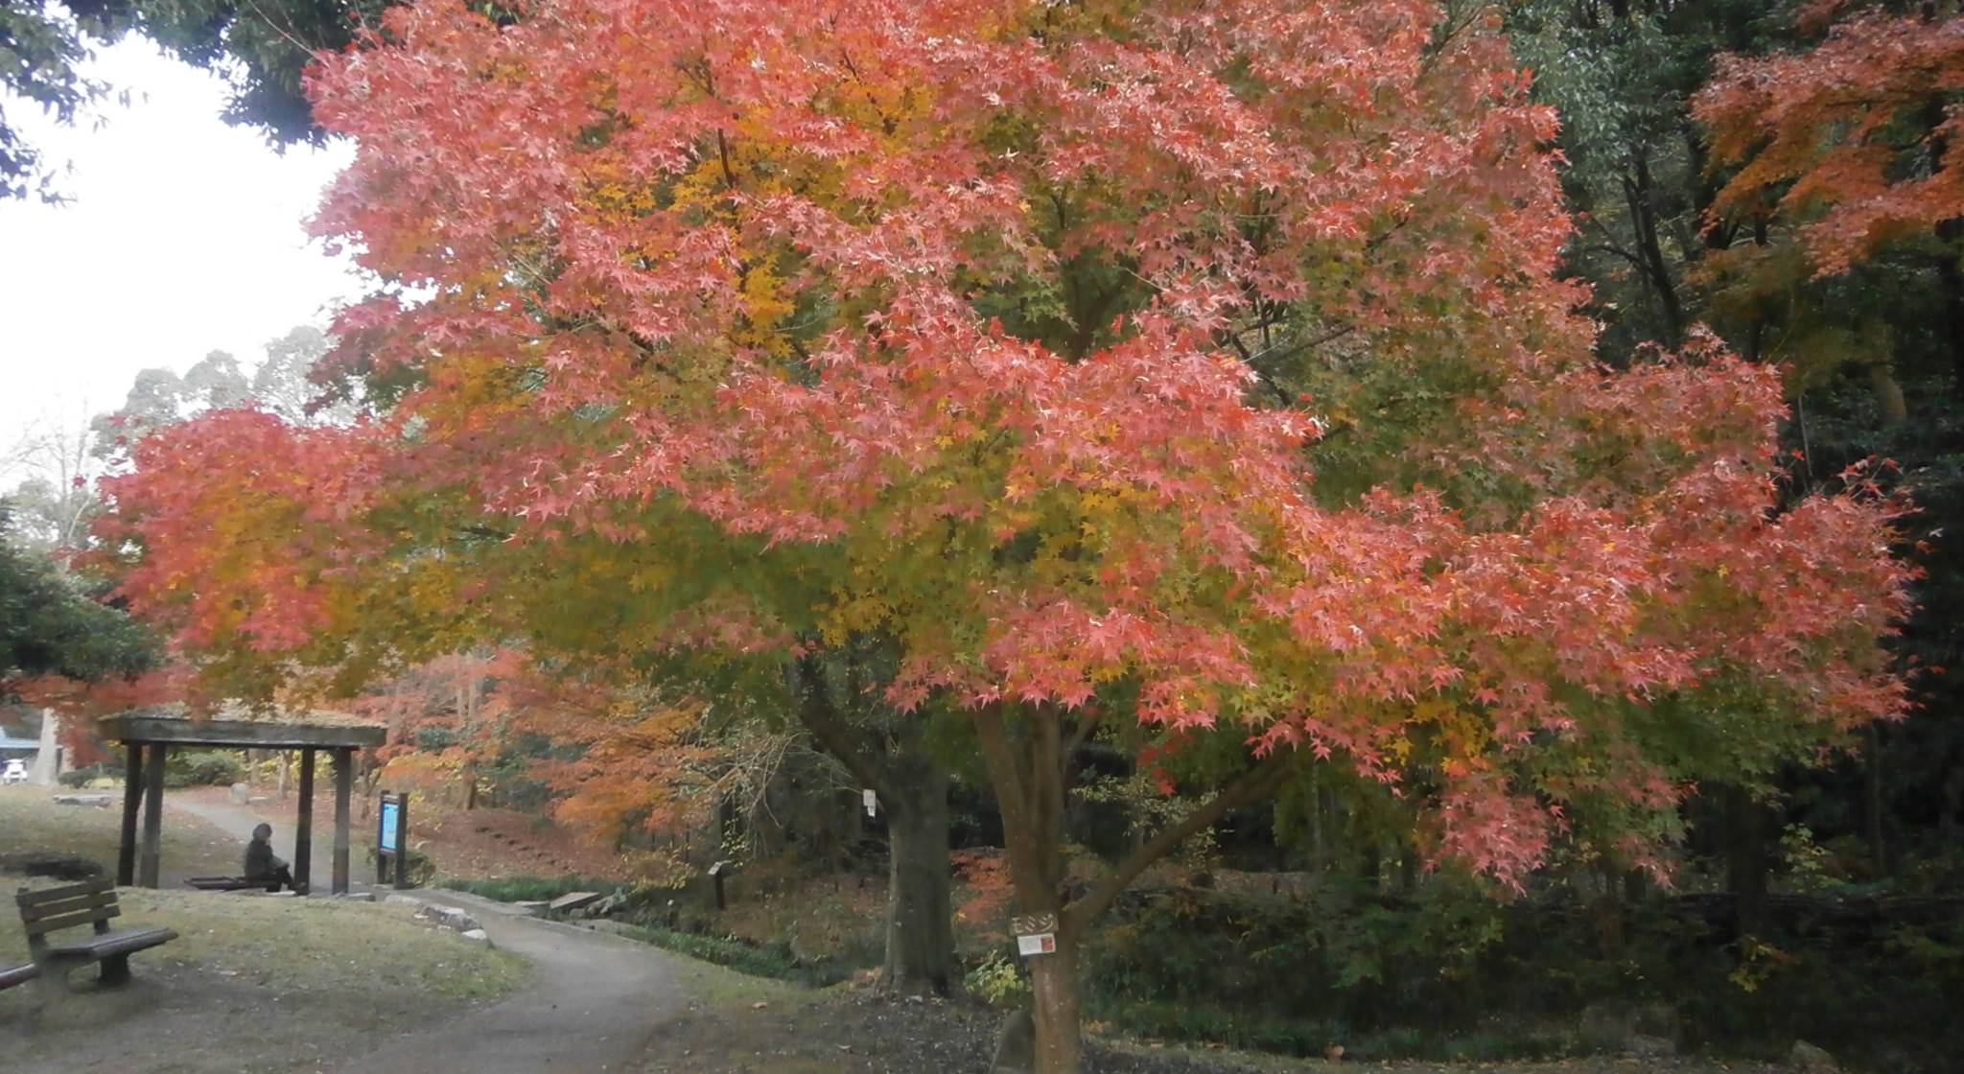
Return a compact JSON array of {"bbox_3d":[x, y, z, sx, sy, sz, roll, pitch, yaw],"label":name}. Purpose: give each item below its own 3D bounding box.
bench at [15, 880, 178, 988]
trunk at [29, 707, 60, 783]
[{"bbox_3d":[-6.770,3.080,11.300,0.560,0.810,1.500,1,-9,-8],"label":"bench"},{"bbox_3d":[-34.920,7.784,55.000,0.950,2.900,0.950,5,-11,-32],"label":"trunk"}]

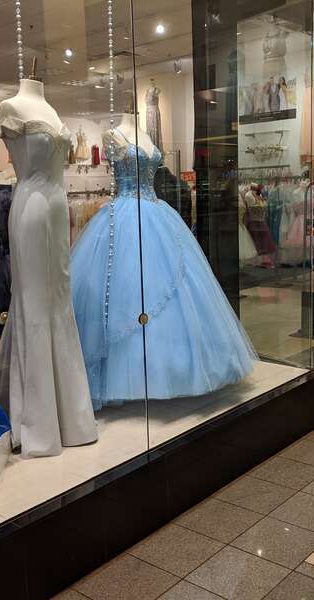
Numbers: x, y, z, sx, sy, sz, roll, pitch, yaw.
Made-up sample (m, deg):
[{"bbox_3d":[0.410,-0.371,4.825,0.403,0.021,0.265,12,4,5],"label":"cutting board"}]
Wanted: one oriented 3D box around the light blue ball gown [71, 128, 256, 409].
[{"bbox_3d":[-0.113,-0.281,3.827,1.360,1.480,1.360,4,11,36],"label":"light blue ball gown"}]

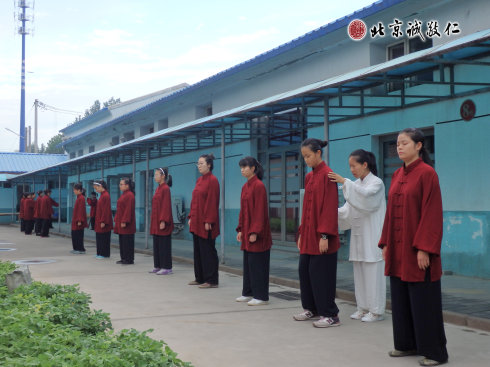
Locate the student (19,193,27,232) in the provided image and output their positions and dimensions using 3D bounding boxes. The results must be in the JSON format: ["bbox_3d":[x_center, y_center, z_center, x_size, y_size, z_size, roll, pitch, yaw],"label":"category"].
[{"bbox_3d":[-8.890,1.163,25.500,0.320,1.570,0.460,1,-2,-30],"label":"student"}]

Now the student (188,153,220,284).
[{"bbox_3d":[-0.518,0.472,8.350,0.350,1.710,0.500,1,-2,-31],"label":"student"}]

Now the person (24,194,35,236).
[{"bbox_3d":[-8.152,1.138,24.029,0.480,1.570,0.360,-2,-3,41],"label":"person"}]

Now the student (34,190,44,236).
[{"bbox_3d":[-7.318,1.070,22.730,0.360,1.590,0.480,2,-3,-35],"label":"student"}]

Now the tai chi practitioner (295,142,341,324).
[{"bbox_3d":[0.649,0.427,5.700,0.350,1.640,0.500,1,-2,-26],"label":"tai chi practitioner"}]

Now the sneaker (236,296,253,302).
[{"bbox_3d":[0.017,1.270,7.122,0.240,0.090,0.092,1,-2,-24],"label":"sneaker"}]

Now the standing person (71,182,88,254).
[{"bbox_3d":[-3.725,0.793,14.329,0.340,1.560,0.480,1,-2,-25],"label":"standing person"}]

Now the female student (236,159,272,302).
[{"bbox_3d":[0.099,0.515,7.030,0.340,1.600,0.500,1,-2,-24],"label":"female student"}]

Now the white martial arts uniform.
[{"bbox_3d":[1.000,0.550,5.830,0.480,1.300,0.500,1,-2,-28],"label":"white martial arts uniform"}]

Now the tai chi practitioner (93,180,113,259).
[{"bbox_3d":[-2.900,0.736,13.100,0.340,1.570,0.480,1,-2,-26],"label":"tai chi practitioner"}]

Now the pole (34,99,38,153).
[{"bbox_3d":[-17.000,-2.050,52.000,0.320,9.700,0.320,0,-2,0],"label":"pole"}]

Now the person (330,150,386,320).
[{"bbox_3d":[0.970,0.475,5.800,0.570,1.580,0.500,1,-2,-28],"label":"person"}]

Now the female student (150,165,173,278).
[{"bbox_3d":[-1.280,0.578,9.880,0.330,1.630,0.480,1,-2,-26],"label":"female student"}]

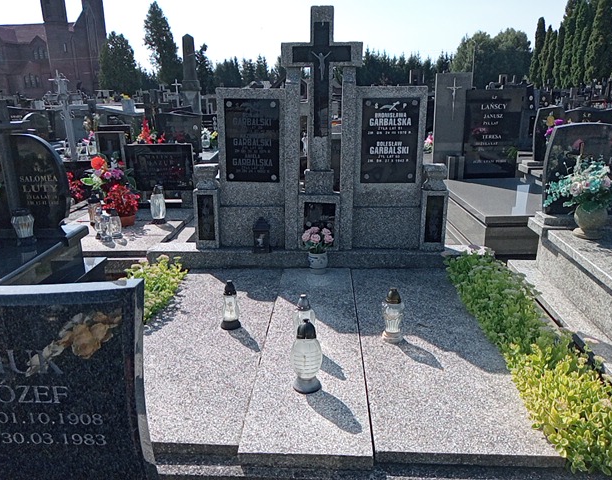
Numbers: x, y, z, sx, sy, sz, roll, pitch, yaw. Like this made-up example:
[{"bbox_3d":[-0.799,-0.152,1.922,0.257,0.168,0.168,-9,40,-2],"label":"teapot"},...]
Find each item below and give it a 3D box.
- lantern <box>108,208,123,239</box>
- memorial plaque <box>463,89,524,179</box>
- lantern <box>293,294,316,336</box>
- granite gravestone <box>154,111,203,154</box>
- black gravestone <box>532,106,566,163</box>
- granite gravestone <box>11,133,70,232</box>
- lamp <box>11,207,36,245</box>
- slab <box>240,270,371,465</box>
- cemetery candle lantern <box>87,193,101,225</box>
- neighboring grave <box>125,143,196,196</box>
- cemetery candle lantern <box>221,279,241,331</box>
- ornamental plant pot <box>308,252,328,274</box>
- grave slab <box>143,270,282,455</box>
[{"bbox_3d":[-1.710,-0.157,4.630,0.118,0.255,0.118,1,15,3],"label":"lantern"},{"bbox_3d":[2.236,-1.254,6.187,0.720,1.060,0.090,1,15,3],"label":"memorial plaque"},{"bbox_3d":[-0.007,0.400,2.537,0.118,0.284,0.118,1,15,3],"label":"lantern"},{"bbox_3d":[-1.819,-1.527,7.473,0.650,0.582,0.130,1,16,2],"label":"granite gravestone"},{"bbox_3d":[2.735,-1.173,5.805,0.370,0.607,0.110,1,16,2],"label":"black gravestone"},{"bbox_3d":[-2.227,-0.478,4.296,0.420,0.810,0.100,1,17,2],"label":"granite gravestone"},{"bbox_3d":[-2.236,-0.106,4.095,0.175,0.275,0.175,1,17,2],"label":"lamp"},{"bbox_3d":[0.042,0.522,2.837,0.496,0.050,1.955,1,17,3],"label":"slab"},{"bbox_3d":[-1.962,-0.291,4.792,0.130,0.295,0.130,1,17,2],"label":"cemetery candle lantern"},{"bbox_3d":[-1.503,-0.764,5.372,0.680,0.500,0.100,1,17,2],"label":"neighboring grave"},{"bbox_3d":[-0.395,0.342,2.722,0.105,0.259,0.105,1,16,2],"label":"cemetery candle lantern"},{"bbox_3d":[0.089,0.160,3.684,0.140,0.140,0.140,1,15,3],"label":"ornamental plant pot"},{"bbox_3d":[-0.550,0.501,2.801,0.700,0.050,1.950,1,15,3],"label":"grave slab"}]

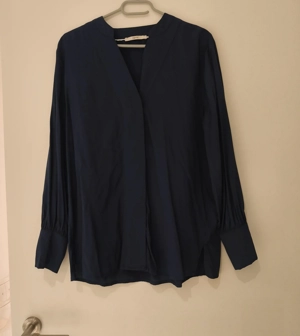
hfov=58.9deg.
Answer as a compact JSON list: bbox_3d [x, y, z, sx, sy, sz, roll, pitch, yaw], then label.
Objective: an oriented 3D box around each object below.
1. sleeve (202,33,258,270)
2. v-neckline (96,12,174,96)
[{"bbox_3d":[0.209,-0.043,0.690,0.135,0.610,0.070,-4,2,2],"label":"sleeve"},{"bbox_3d":[-0.037,-0.292,0.685,0.200,0.215,0.060,-1,2,1],"label":"v-neckline"}]

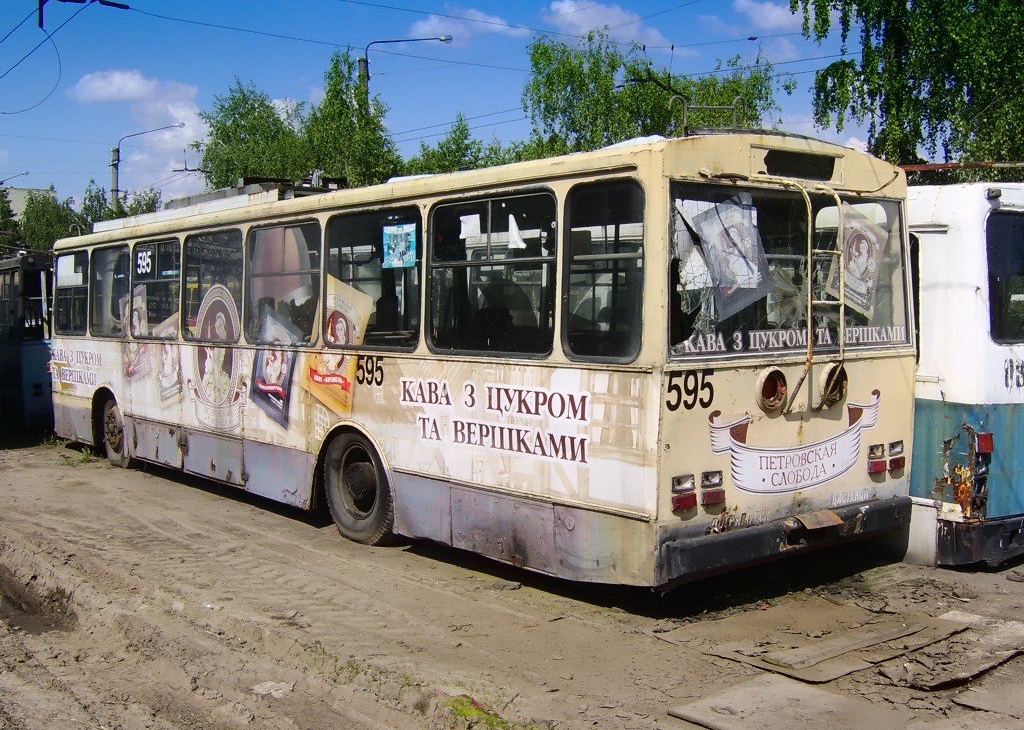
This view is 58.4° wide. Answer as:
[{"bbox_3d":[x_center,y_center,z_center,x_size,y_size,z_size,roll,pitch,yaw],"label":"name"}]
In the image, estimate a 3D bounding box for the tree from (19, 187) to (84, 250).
[{"bbox_3d":[-21.041,-4.407,42.261,3.400,7.460,3.200,-1,4,0],"label":"tree"}]

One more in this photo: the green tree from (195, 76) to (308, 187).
[{"bbox_3d":[-7.581,-4.145,27.302,3.800,8.660,3.600,-1,4,0],"label":"green tree"}]

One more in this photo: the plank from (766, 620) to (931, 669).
[{"bbox_3d":[1.955,1.596,5.295,1.160,0.030,0.180,-3,5,-30],"label":"plank"}]

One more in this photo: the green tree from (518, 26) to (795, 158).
[{"bbox_3d":[3.524,-3.837,22.295,6.300,8.450,5.000,-1,4,0],"label":"green tree"}]

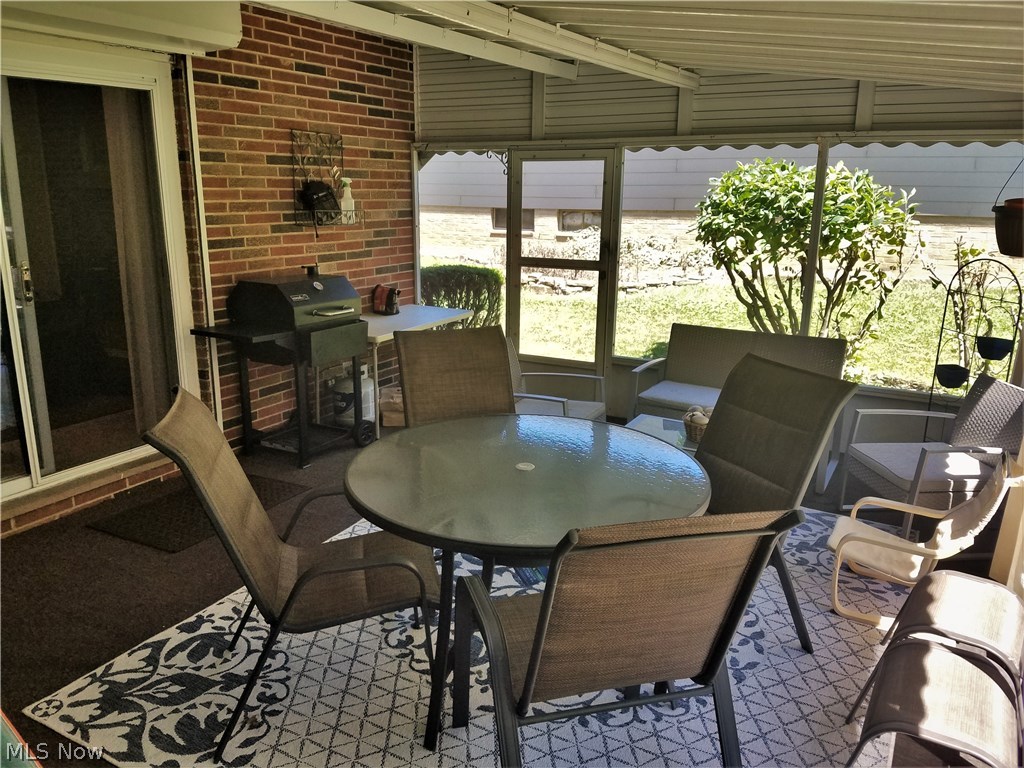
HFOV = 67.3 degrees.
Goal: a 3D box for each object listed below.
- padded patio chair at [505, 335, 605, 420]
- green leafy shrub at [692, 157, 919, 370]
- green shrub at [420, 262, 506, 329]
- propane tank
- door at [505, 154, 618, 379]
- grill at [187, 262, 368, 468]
[{"bbox_3d":[0.139,0.161,4.683,0.667,0.798,0.616,7,16,23],"label":"padded patio chair"},{"bbox_3d":[2.673,-0.973,7.070,2.000,2.000,1.900,6,15,20],"label":"green leafy shrub"},{"bbox_3d":[-0.573,-0.790,8.396,1.071,1.003,0.959,9,17,29],"label":"green shrub"},{"bbox_3d":[-1.148,0.054,5.689,0.308,0.461,0.308,1,15,0],"label":"propane tank"},{"bbox_3d":[0.352,-0.756,5.872,0.879,1.970,0.061,9,17,29],"label":"door"},{"bbox_3d":[-1.422,-0.127,4.902,0.677,1.202,0.939,9,17,29],"label":"grill"}]

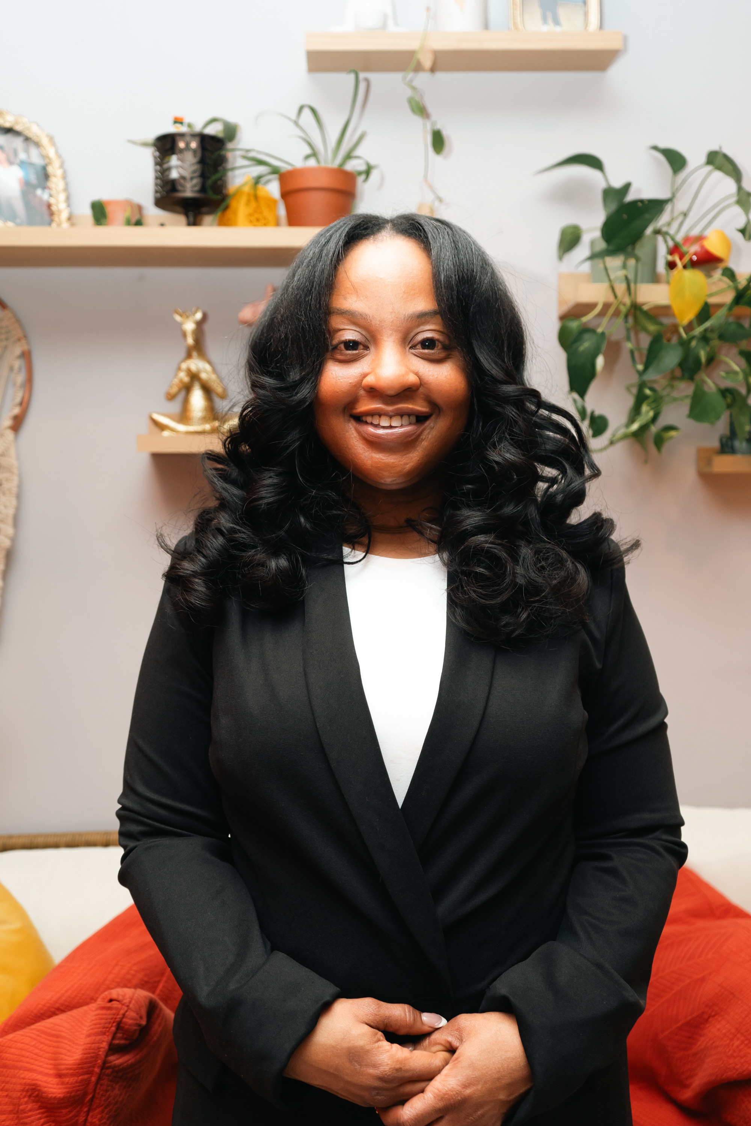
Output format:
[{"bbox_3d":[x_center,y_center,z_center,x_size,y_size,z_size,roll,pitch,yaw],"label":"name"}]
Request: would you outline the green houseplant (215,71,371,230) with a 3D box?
[{"bbox_3d":[-0.116,-0.586,1.551,0.229,0.235,0.190,0,5,0],"label":"green houseplant"}]

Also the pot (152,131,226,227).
[{"bbox_3d":[-0.267,-0.536,1.576,0.103,0.132,0.103,0,5,0],"label":"pot"}]

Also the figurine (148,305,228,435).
[{"bbox_3d":[-0.268,-0.285,1.629,0.137,0.189,0.085,0,5,4],"label":"figurine"}]

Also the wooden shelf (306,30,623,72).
[{"bbox_3d":[0.126,-0.745,1.599,0.451,0.025,0.088,0,5,0],"label":"wooden shelf"}]

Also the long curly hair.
[{"bbox_3d":[0.017,-0.123,0.973,0.400,0.367,0.250,0,5,0],"label":"long curly hair"}]

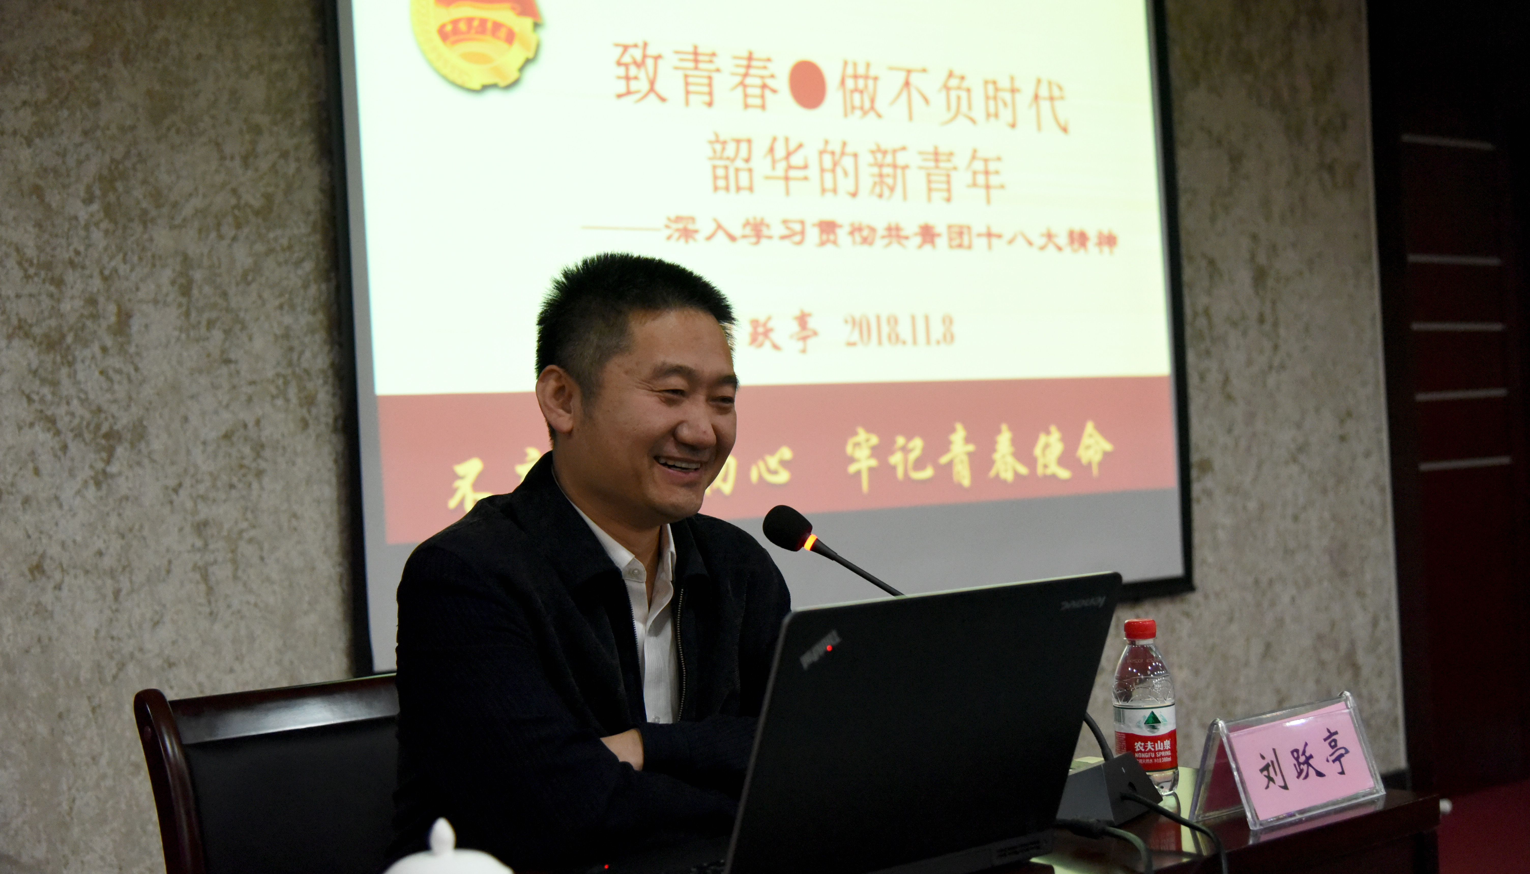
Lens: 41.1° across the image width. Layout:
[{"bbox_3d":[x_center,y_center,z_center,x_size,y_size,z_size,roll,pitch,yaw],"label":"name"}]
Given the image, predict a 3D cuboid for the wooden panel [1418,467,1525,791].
[{"bbox_3d":[2.122,0.563,6.100,0.530,0.937,0.040,-2,-1,-41],"label":"wooden panel"}]

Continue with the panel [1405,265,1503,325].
[{"bbox_3d":[2.072,-0.428,6.106,0.530,0.174,0.040,-2,-1,-41],"label":"panel"}]

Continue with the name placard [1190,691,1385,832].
[{"bbox_3d":[0.491,0.299,1.915,0.213,0.098,0.067,-2,-1,-41],"label":"name placard"}]

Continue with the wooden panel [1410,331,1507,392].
[{"bbox_3d":[2.084,-0.228,6.107,0.529,0.178,0.040,-2,-1,-41],"label":"wooden panel"}]

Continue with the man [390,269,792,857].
[{"bbox_3d":[-0.103,0.472,1.947,0.530,1.310,0.680,-3,0,-37],"label":"man"}]

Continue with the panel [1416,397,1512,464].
[{"bbox_3d":[2.096,-0.021,6.106,0.527,0.182,0.040,-2,-1,-41],"label":"panel"}]

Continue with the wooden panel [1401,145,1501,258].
[{"bbox_3d":[2.056,-0.702,6.106,0.530,0.324,0.040,-2,-1,-41],"label":"wooden panel"}]

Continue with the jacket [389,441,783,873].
[{"bbox_3d":[-0.160,0.320,1.997,0.500,0.620,0.410,-3,0,-37],"label":"jacket"}]

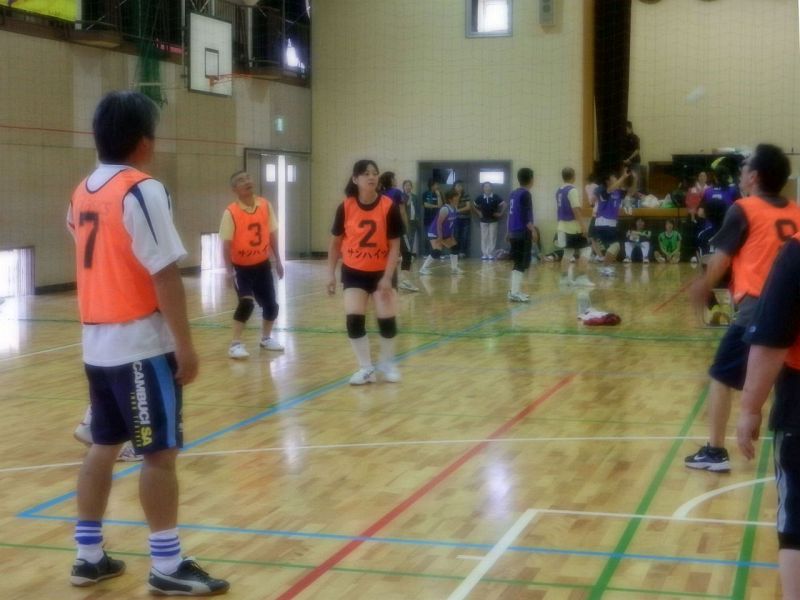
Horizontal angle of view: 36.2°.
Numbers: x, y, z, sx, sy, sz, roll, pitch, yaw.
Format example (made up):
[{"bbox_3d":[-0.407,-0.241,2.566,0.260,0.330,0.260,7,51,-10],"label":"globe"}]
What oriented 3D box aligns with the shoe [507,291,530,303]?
[{"bbox_3d":[1.524,-0.045,15.750,0.280,0.125,0.105,1,5,12],"label":"shoe"}]

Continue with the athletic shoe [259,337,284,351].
[{"bbox_3d":[-1.129,0.381,10.754,0.270,0.110,0.100,4,7,40],"label":"athletic shoe"}]

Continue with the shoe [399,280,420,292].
[{"bbox_3d":[0.133,-0.188,17.100,0.260,0.120,0.100,-9,1,25],"label":"shoe"}]

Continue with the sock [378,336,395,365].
[{"bbox_3d":[-0.099,0.369,8.970,0.105,0.200,0.110,-2,5,-18],"label":"sock"}]

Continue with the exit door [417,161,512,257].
[{"bbox_3d":[1.362,-1.937,26.000,2.050,2.040,0.140,1,5,16],"label":"exit door"}]

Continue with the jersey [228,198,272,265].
[{"bbox_3d":[-1.304,-0.596,10.680,0.380,0.600,0.260,-3,5,-19],"label":"jersey"}]

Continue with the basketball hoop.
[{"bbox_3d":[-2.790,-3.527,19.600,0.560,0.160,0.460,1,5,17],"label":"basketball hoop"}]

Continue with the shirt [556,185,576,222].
[{"bbox_3d":[2.472,-1.434,18.200,0.260,0.550,0.370,-4,6,-39],"label":"shirt"}]

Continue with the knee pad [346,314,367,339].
[{"bbox_3d":[-0.310,0.189,8.750,0.128,0.170,0.135,1,5,12],"label":"knee pad"}]

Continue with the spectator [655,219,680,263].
[{"bbox_3d":[5.412,-1.210,24.800,0.520,0.860,0.620,1,5,12],"label":"spectator"}]

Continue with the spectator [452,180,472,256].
[{"bbox_3d":[1.300,-1.674,25.448,0.450,1.600,0.320,1,5,12],"label":"spectator"}]

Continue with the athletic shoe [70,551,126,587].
[{"bbox_3d":[-1.071,0.928,4.350,0.100,0.110,0.275,1,5,25],"label":"athletic shoe"}]

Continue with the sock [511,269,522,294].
[{"bbox_3d":[1.540,-0.234,16.100,0.135,0.315,0.120,-2,5,-12],"label":"sock"}]

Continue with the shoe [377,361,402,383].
[{"bbox_3d":[-0.085,0.531,8.983,0.095,0.110,0.250,-3,6,-28],"label":"shoe"}]

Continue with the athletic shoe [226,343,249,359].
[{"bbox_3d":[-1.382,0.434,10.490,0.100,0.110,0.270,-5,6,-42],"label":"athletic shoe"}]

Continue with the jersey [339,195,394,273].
[{"bbox_3d":[-0.246,-0.494,8.900,0.380,0.540,0.270,-1,5,-3],"label":"jersey"}]

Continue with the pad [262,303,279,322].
[{"bbox_3d":[-1.126,0.108,10.650,0.125,0.160,0.130,0,5,0],"label":"pad"}]

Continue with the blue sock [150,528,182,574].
[{"bbox_3d":[-0.797,0.857,4.180,0.110,0.145,0.100,-1,5,-12],"label":"blue sock"}]

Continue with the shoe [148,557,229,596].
[{"bbox_3d":[-0.727,0.951,4.218,0.275,0.115,0.100,0,5,5],"label":"shoe"}]

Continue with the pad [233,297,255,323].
[{"bbox_3d":[-1.361,0.082,10.650,0.135,0.185,0.145,-5,25,-45],"label":"pad"}]

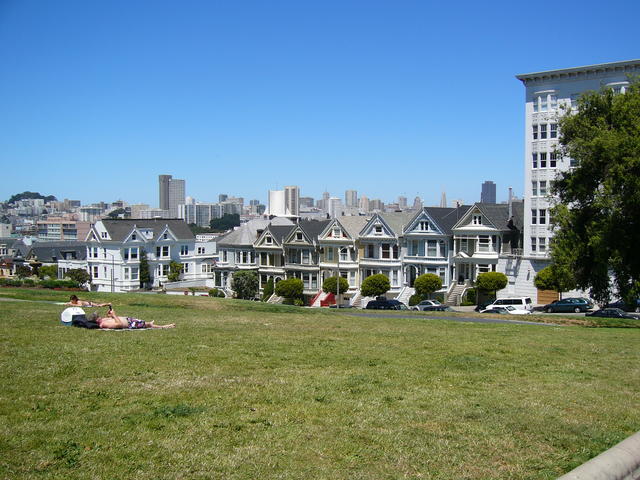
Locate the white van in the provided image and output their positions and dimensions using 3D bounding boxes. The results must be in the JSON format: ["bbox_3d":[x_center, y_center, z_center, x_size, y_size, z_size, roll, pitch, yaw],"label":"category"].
[{"bbox_3d":[20.850,7.328,71.830,4.800,1.850,1.860,-4,-1,40],"label":"white van"}]

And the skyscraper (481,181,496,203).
[{"bbox_3d":[801.611,-159.087,3073.000,46.000,237.000,72.000,2,2,40],"label":"skyscraper"}]

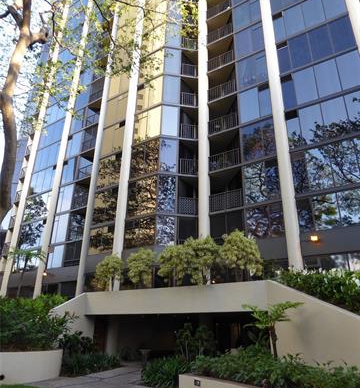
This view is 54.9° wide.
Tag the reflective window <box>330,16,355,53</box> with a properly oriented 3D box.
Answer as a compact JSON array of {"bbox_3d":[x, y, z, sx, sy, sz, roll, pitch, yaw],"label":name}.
[{"bbox_3d":[9.445,-9.352,20.197,1.183,2.475,0.100,-14,-28,30],"label":"reflective window"}]

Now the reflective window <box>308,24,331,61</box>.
[{"bbox_3d":[8.446,-9.009,20.834,1.188,2.511,0.100,-13,-28,30],"label":"reflective window"}]

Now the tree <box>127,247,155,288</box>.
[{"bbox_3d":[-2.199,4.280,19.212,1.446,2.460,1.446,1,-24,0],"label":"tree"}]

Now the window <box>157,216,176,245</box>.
[{"bbox_3d":[-0.825,2.154,20.632,1.170,1.768,0.100,5,-24,-8],"label":"window"}]

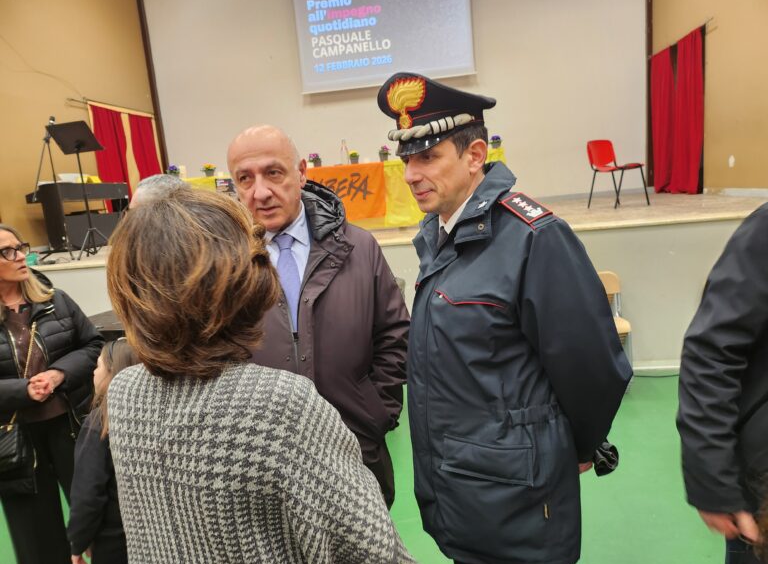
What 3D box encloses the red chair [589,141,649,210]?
[{"bbox_3d":[2.687,-1.257,6.142,0.500,0.780,0.520,-7,10,-12],"label":"red chair"}]

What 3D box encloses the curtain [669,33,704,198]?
[{"bbox_3d":[4.194,-2.296,7.438,0.130,2.110,0.930,-4,10,8],"label":"curtain"}]

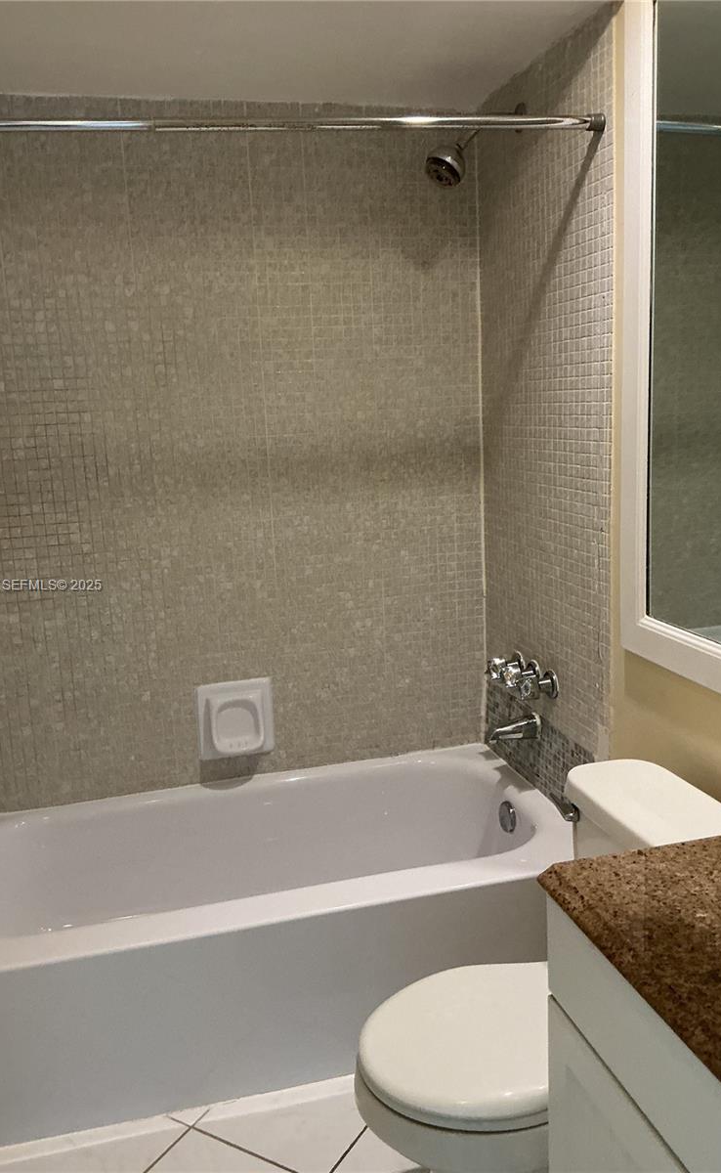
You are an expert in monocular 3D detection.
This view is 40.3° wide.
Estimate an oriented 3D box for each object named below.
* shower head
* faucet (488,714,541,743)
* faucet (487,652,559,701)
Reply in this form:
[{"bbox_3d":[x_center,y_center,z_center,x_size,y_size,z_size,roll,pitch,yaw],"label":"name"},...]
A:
[{"bbox_3d":[0.209,-0.969,2.241,0.096,0.096,0.096,8,-27,45],"label":"shower head"},{"bbox_3d":[0.388,0.361,2.488,0.136,0.064,0.055,-5,11,-14],"label":"faucet"},{"bbox_3d":[0.404,0.220,2.470,0.090,0.067,0.268,-5,11,-14],"label":"faucet"}]

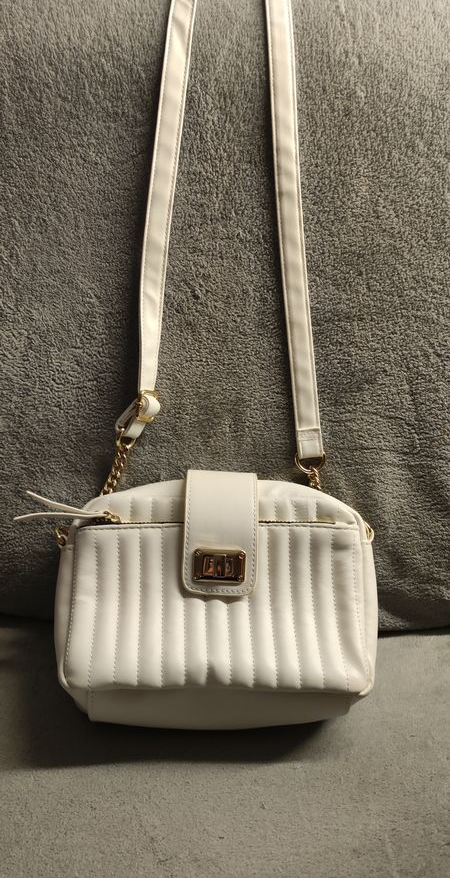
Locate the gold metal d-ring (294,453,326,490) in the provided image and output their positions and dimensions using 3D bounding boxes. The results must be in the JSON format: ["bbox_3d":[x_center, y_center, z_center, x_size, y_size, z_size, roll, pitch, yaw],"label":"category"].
[{"bbox_3d":[0.068,0.026,0.505,0.025,0.029,0.010,0,-10,0],"label":"gold metal d-ring"}]

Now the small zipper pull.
[{"bbox_3d":[-0.119,0.052,0.484,0.082,0.024,0.015,0,-16,0],"label":"small zipper pull"}]

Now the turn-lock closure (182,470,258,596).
[{"bbox_3d":[-0.003,0.070,0.482,0.056,0.093,0.022,0,-16,0],"label":"turn-lock closure"}]

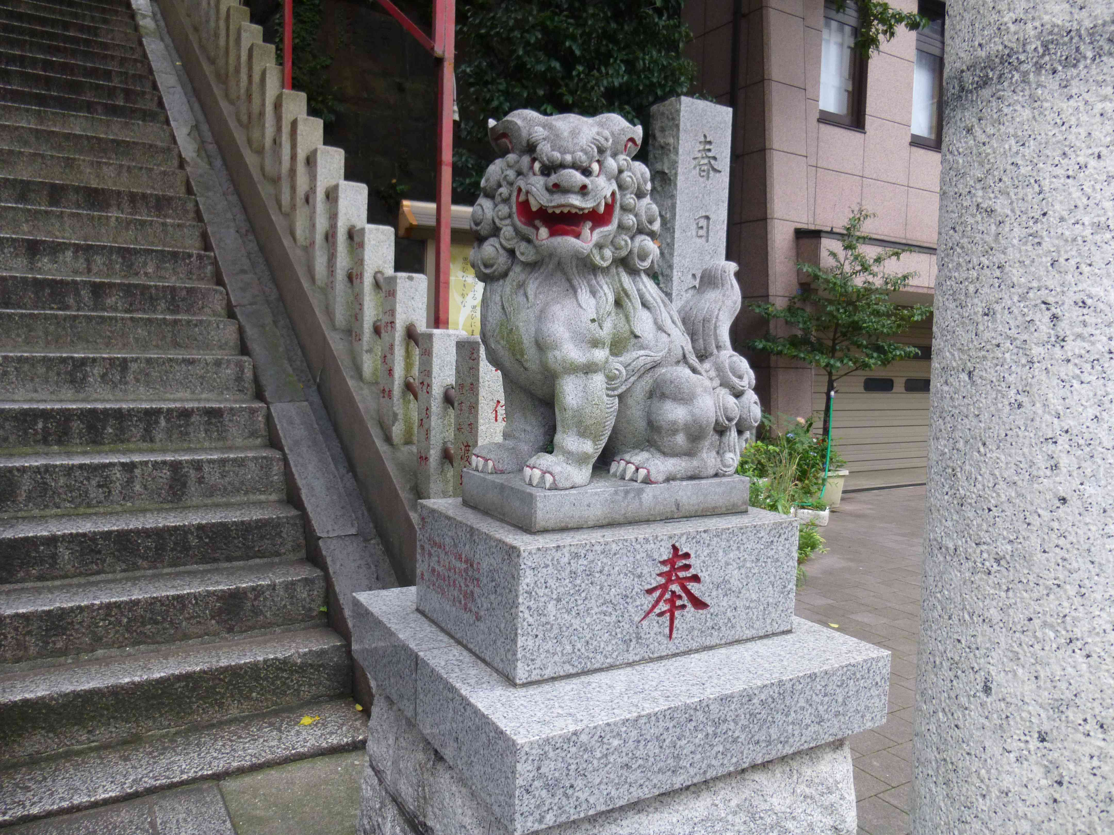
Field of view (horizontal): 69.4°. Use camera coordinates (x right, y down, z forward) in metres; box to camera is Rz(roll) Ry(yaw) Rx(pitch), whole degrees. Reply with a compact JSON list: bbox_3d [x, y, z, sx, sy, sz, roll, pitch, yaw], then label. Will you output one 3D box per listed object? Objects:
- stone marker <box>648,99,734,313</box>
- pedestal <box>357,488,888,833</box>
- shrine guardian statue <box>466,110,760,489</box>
[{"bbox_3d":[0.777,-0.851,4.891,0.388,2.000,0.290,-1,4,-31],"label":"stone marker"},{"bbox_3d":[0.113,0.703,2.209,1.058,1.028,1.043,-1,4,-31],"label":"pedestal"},{"bbox_3d":[0.201,-0.304,2.167,0.824,0.923,0.461,-1,4,-31],"label":"shrine guardian statue"}]

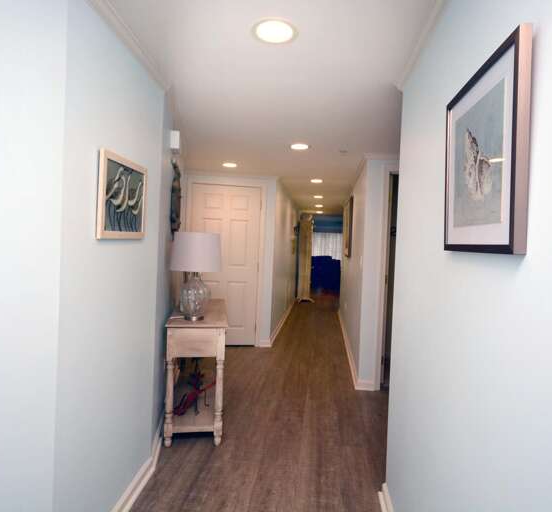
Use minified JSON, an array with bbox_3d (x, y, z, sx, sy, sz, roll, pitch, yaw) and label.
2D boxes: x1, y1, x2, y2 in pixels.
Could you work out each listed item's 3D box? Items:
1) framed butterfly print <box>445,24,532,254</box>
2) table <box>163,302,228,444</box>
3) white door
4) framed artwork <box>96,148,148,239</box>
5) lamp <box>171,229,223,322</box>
[{"bbox_3d":[0.508,-0.232,0.963,0.025,0.445,0.436,1,2,7],"label":"framed butterfly print"},{"bbox_3d":[-0.615,0.830,3.052,0.396,0.808,1.117,2,2,-9],"label":"table"},{"bbox_3d":[-0.657,0.136,4.856,0.821,2.030,0.040,2,2,-10],"label":"white door"},{"bbox_3d":[-0.690,-0.259,1.759,0.022,0.358,0.455,3,2,3],"label":"framed artwork"},{"bbox_3d":[-0.556,0.140,2.686,0.360,0.603,0.360,2,2,-9],"label":"lamp"}]

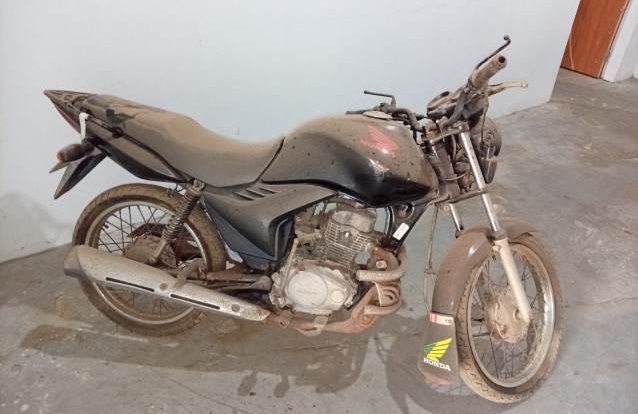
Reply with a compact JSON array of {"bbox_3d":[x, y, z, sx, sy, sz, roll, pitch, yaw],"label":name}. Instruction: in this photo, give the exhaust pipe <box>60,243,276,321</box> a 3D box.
[{"bbox_3d":[-0.520,0.272,1.622,0.720,0.125,0.120,15,17,3],"label":"exhaust pipe"}]

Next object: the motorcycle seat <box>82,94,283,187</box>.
[{"bbox_3d":[-0.462,-0.230,1.647,0.715,0.240,0.270,7,16,8],"label":"motorcycle seat"}]

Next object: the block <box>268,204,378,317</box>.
[{"bbox_3d":[0.015,0.163,1.662,0.345,0.345,0.300,7,16,8],"label":"block"}]

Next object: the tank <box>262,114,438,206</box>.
[{"bbox_3d":[0.112,-0.171,1.564,0.540,0.265,0.290,7,16,8],"label":"tank"}]

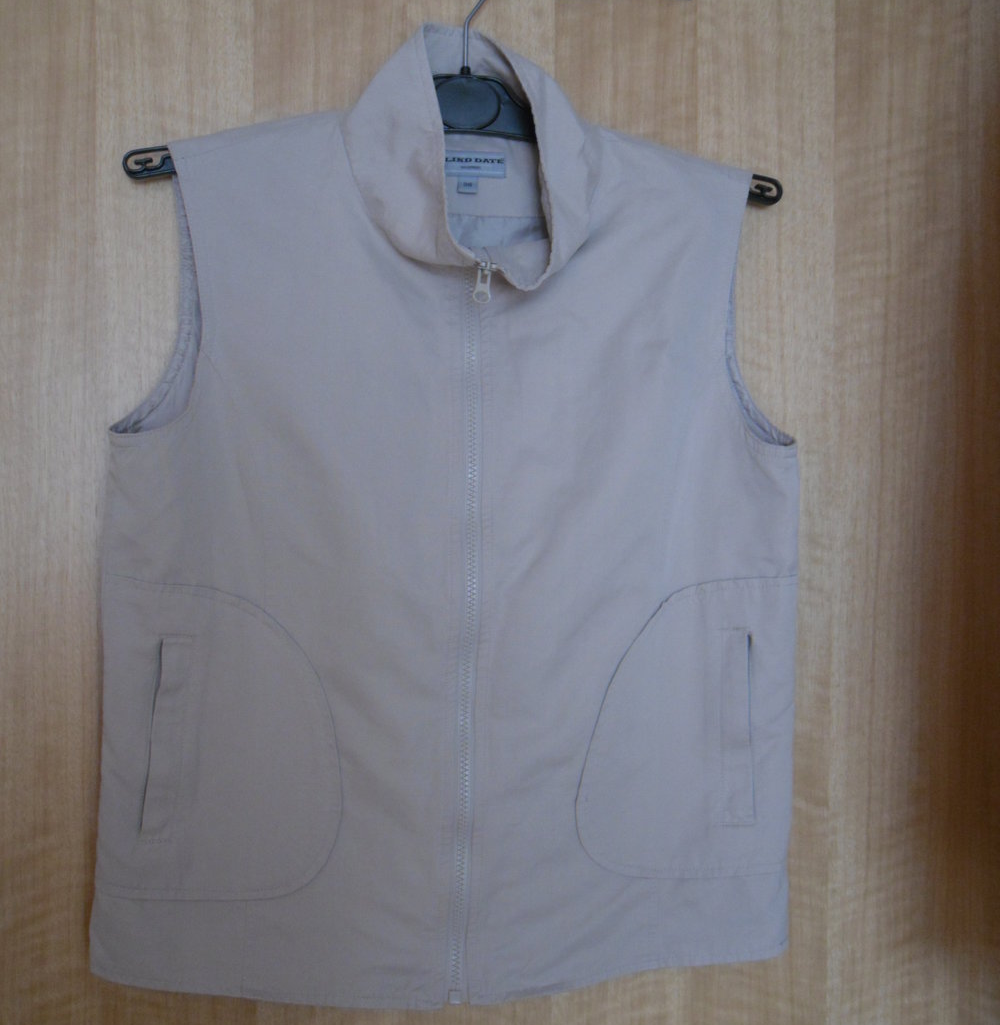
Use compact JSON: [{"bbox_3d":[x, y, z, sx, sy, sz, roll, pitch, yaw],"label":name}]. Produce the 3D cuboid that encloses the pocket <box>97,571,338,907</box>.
[{"bbox_3d":[-0.176,0.141,1.092,0.153,0.202,0.025,0,2,-5],"label":"pocket"}]

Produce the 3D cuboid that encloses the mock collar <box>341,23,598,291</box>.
[{"bbox_3d":[-0.019,-0.229,1.103,0.157,0.175,0.085,0,2,-10],"label":"mock collar"}]

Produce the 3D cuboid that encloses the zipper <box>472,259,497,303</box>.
[{"bbox_3d":[-0.009,-0.145,1.083,0.015,0.029,0.009,0,2,-9],"label":"zipper"}]

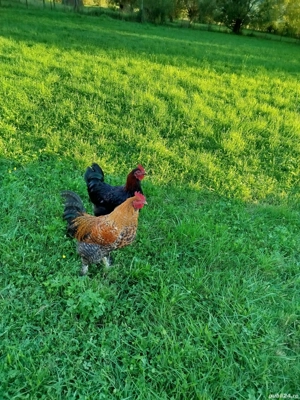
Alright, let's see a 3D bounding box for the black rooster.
[{"bbox_3d":[-0.225,0.001,1.871,0.400,0.470,0.200,1,35,-7],"label":"black rooster"}]

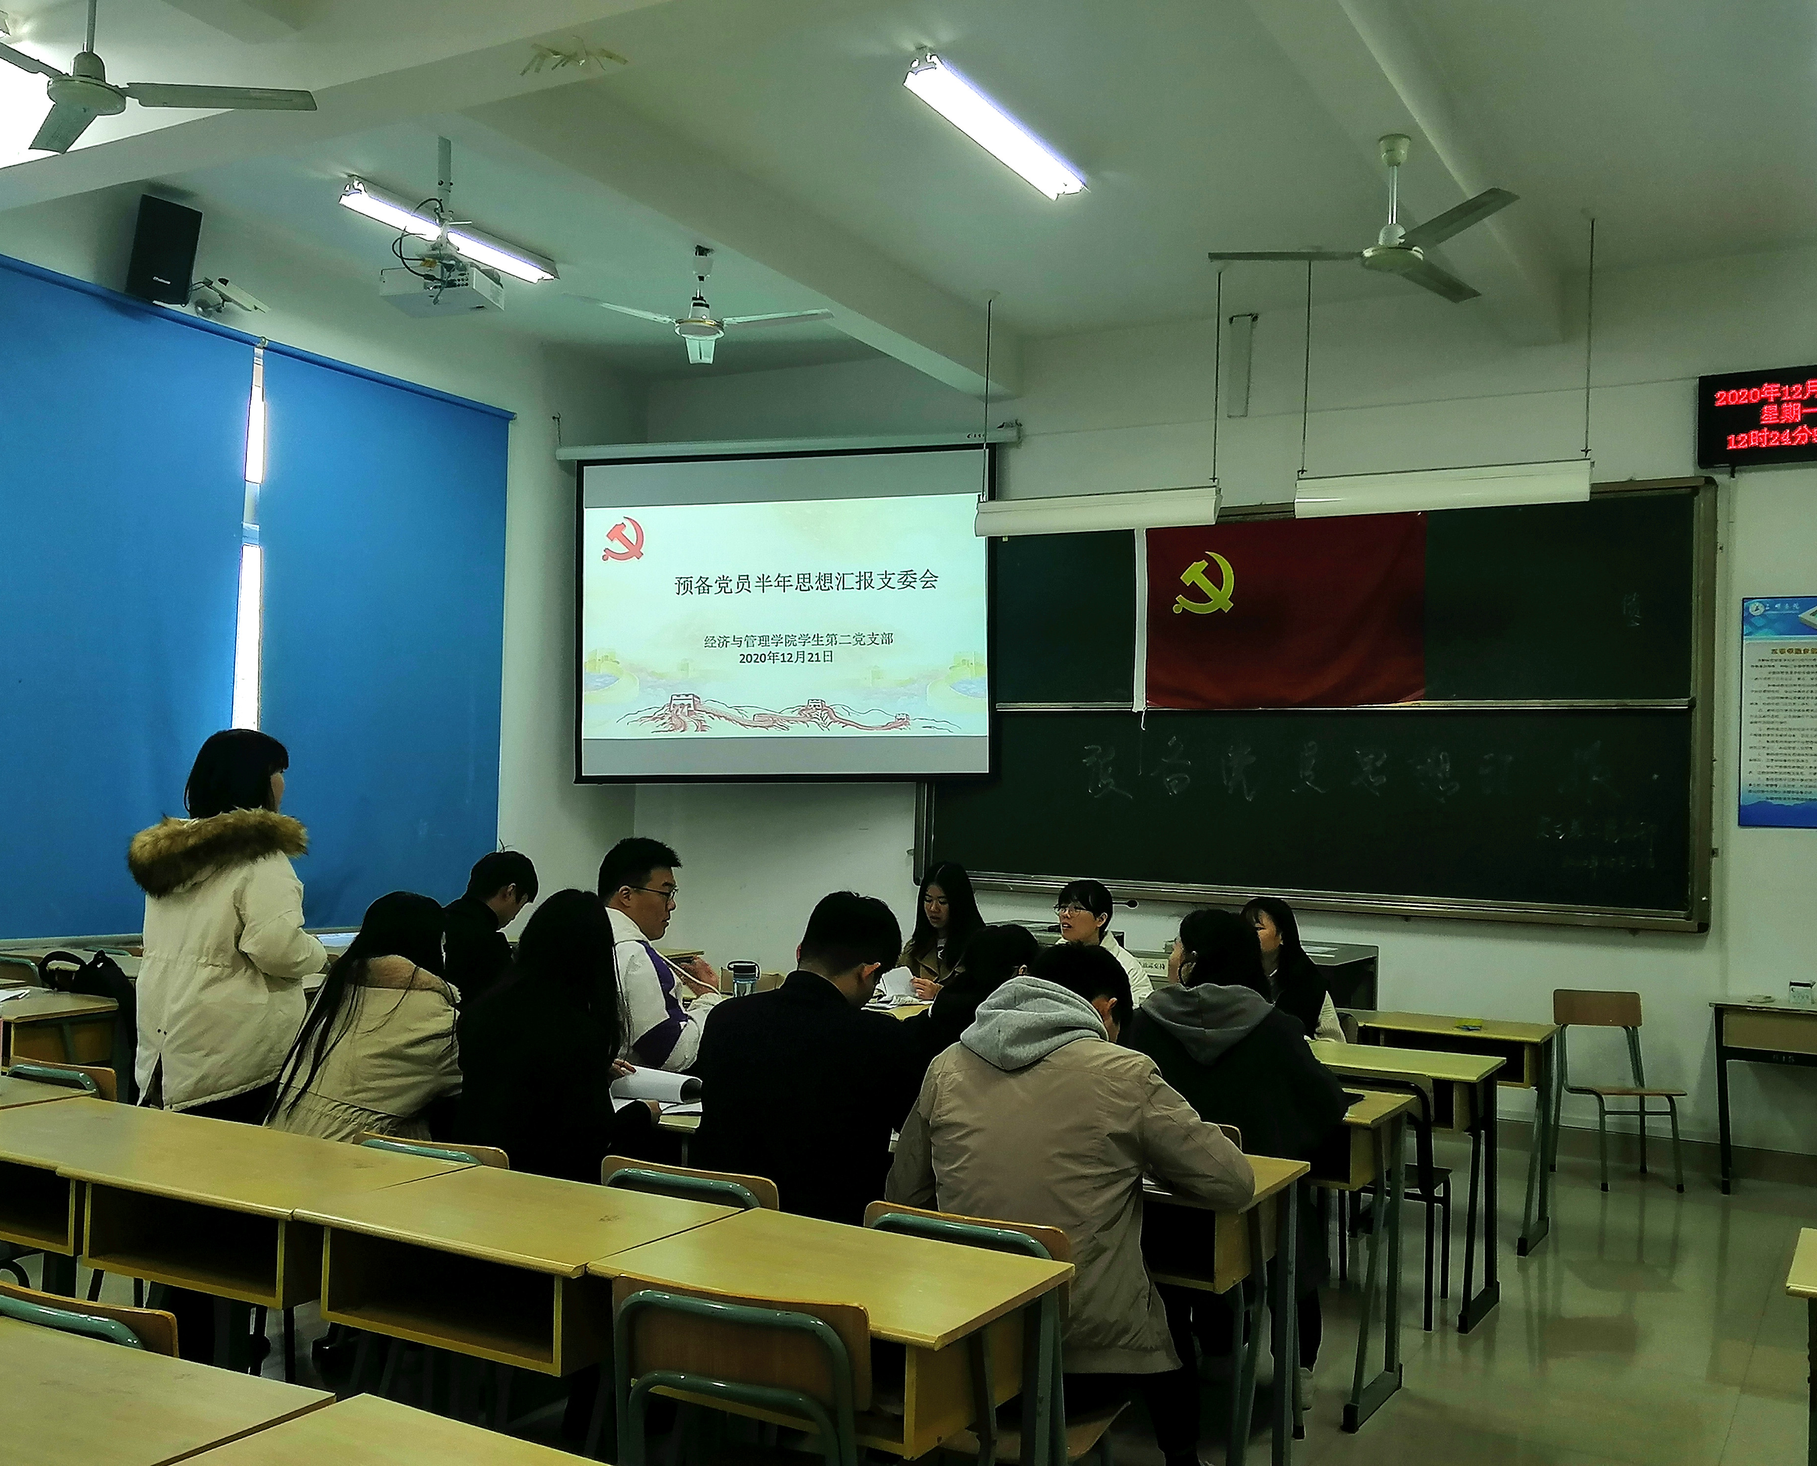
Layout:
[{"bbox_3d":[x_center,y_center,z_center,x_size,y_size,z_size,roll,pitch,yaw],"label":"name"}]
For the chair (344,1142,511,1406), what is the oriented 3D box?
[{"bbox_3d":[-0.916,1.238,3.392,0.390,0.770,0.410,1,-3,22],"label":"chair"}]

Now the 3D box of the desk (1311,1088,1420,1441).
[{"bbox_3d":[0.979,1.364,4.264,0.649,0.761,0.470,0,-3,31],"label":"desk"}]

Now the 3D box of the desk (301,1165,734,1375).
[{"bbox_3d":[-0.696,1.229,2.809,0.610,0.750,0.450,1,-3,27],"label":"desk"}]

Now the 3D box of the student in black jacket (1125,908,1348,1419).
[{"bbox_3d":[0.816,1.081,3.992,0.560,1.250,0.660,1,-3,24],"label":"student in black jacket"}]

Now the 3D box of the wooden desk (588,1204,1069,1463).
[{"bbox_3d":[-0.133,1.257,2.590,0.649,0.761,0.470,0,-3,30],"label":"wooden desk"}]

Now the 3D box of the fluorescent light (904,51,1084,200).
[{"bbox_3d":[0.409,-2.323,6.179,0.210,0.130,1.260,0,-3,31],"label":"fluorescent light"}]

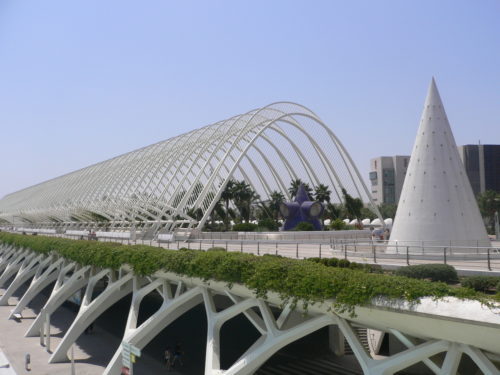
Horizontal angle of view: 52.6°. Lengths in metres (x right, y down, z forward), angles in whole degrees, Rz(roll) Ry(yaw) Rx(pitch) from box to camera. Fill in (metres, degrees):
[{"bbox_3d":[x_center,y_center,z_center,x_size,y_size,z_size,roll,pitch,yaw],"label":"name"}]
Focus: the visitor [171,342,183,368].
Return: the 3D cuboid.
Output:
[{"bbox_3d":[-5.481,12.514,37.770,0.550,1.740,0.550,3,-5,-37],"label":"visitor"}]

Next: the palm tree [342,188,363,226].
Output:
[{"bbox_3d":[15.620,3.313,77.228,3.000,6.337,2.800,0,-4,0],"label":"palm tree"}]

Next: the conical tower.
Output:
[{"bbox_3d":[14.699,-1.794,40.004,8.057,13.999,8.057,0,-4,0],"label":"conical tower"}]

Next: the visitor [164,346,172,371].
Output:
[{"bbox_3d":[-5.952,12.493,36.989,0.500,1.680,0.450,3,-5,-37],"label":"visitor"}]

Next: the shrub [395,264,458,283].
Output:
[{"bbox_3d":[7.709,3.774,22.203,1.300,0.701,3.058,3,-5,-33],"label":"shrub"}]

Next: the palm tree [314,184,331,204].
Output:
[{"bbox_3d":[10.664,2.985,74.250,2.400,6.931,2.400,0,-4,0],"label":"palm tree"}]

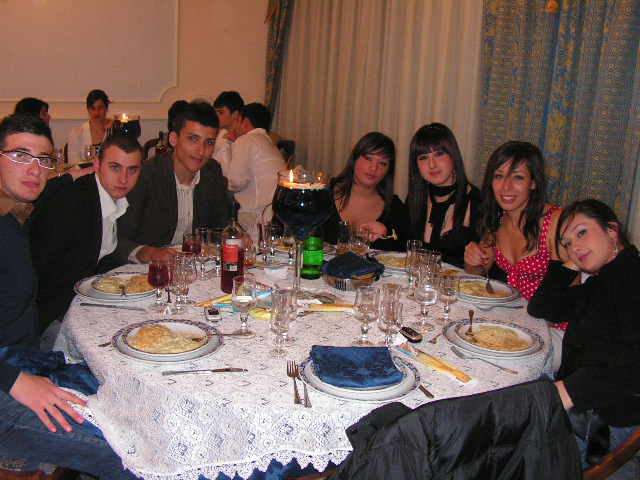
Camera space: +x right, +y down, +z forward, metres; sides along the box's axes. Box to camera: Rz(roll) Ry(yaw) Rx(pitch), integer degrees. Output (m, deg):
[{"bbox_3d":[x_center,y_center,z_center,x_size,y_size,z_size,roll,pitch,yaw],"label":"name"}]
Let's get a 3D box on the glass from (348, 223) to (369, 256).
[{"bbox_3d":[0.156,0.018,2.480,0.070,0.162,0.070,3,14,0],"label":"glass"}]

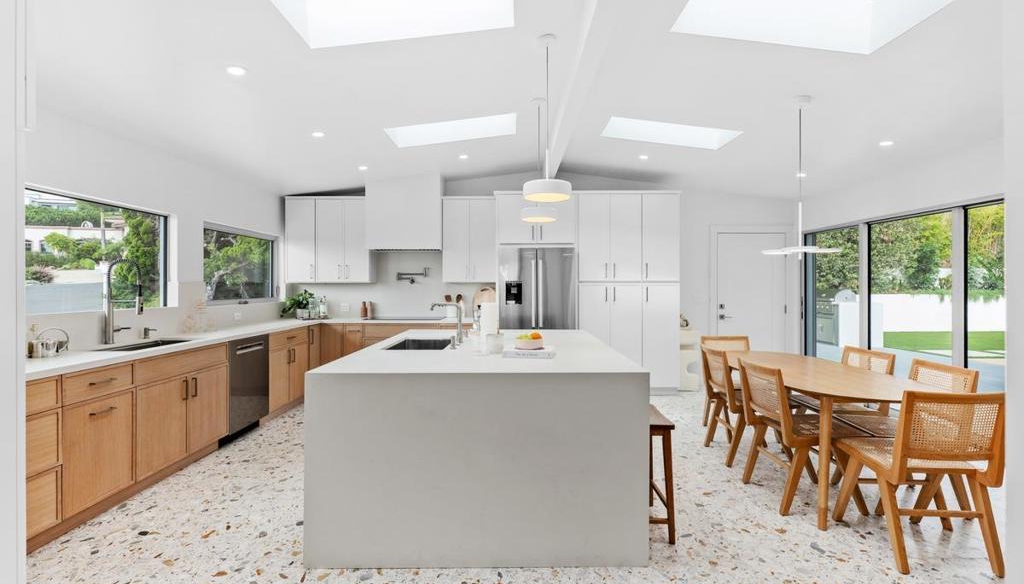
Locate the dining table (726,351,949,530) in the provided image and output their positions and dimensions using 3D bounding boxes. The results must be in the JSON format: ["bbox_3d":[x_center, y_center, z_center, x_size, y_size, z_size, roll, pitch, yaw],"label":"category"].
[{"bbox_3d":[2.011,0.906,3.159,0.880,0.738,1.755,0,1,0],"label":"dining table"}]

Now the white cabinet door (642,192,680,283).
[{"bbox_3d":[1.777,-0.647,5.435,0.457,1.040,0.030,0,1,0],"label":"white cabinet door"}]

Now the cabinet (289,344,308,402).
[{"bbox_3d":[-2.620,0.872,4.966,0.607,0.573,0.420,0,1,0],"label":"cabinet"}]

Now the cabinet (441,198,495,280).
[{"bbox_3d":[-0.542,-0.669,5.930,0.665,1.095,0.340,0,1,0],"label":"cabinet"}]

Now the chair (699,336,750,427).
[{"bbox_3d":[2.047,0.855,4.121,0.480,0.820,0.550,0,1,0],"label":"chair"}]

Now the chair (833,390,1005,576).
[{"bbox_3d":[2.035,0.878,2.335,0.490,0.830,0.570,0,1,5],"label":"chair"}]

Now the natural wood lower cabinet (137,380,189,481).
[{"bbox_3d":[-2.610,0.844,3.054,0.580,0.645,0.455,0,1,0],"label":"natural wood lower cabinet"}]

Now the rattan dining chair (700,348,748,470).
[{"bbox_3d":[1.813,0.861,3.523,0.540,0.820,0.480,0,1,0],"label":"rattan dining chair"}]

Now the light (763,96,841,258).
[{"bbox_3d":[2.042,-0.801,3.215,0.557,1.141,0.506,0,1,0],"label":"light"}]

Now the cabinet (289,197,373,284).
[{"bbox_3d":[-2.334,-0.668,5.930,1.057,1.099,0.340,0,1,0],"label":"cabinet"}]

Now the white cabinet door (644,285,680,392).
[{"bbox_3d":[1.796,0.523,5.482,0.447,1.263,0.025,0,1,0],"label":"white cabinet door"}]

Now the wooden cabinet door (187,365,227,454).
[{"bbox_3d":[-2.321,0.877,3.470,0.025,0.580,0.466,0,1,0],"label":"wooden cabinet door"}]

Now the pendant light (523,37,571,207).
[{"bbox_3d":[0.217,-1.055,2.747,0.291,0.969,0.291,0,1,0],"label":"pendant light"}]

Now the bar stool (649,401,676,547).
[{"bbox_3d":[0.637,0.975,2.519,0.380,0.615,0.445,0,1,0],"label":"bar stool"}]

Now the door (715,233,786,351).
[{"bbox_3d":[3.180,0.228,6.042,0.920,2.030,0.060,0,1,0],"label":"door"}]

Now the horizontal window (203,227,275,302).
[{"bbox_3d":[-2.905,-0.260,4.939,0.090,0.730,1.320,0,1,0],"label":"horizontal window"}]

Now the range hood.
[{"bbox_3d":[-1.336,-0.993,5.850,0.936,0.936,0.500,0,1,0],"label":"range hood"}]

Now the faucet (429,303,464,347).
[{"bbox_3d":[-0.464,0.224,3.198,0.240,0.274,0.065,0,1,0],"label":"faucet"}]

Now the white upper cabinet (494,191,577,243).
[{"bbox_3d":[0.284,-0.875,5.712,0.952,0.631,0.615,0,1,0],"label":"white upper cabinet"}]

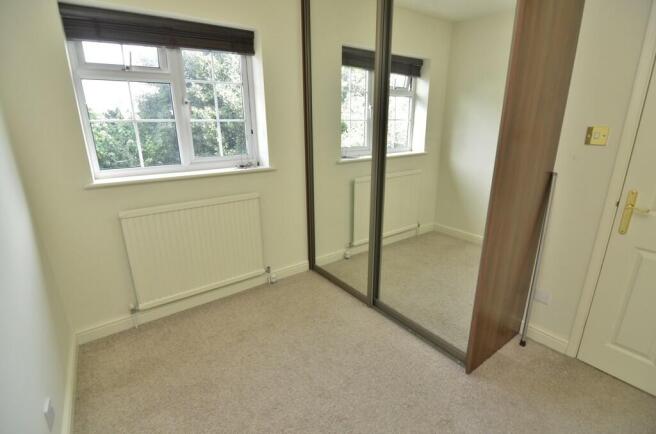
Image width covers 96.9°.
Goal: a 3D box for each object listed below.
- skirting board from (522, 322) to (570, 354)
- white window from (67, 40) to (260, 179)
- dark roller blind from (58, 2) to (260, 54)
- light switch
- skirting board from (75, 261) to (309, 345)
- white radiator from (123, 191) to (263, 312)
[{"bbox_3d":[1.406,0.792,1.896,0.018,0.102,0.255,-13,20,-35],"label":"skirting board"},{"bbox_3d":[-1.086,-0.835,2.132,1.168,1.000,0.068,-12,19,-33],"label":"white window"},{"bbox_3d":[-1.035,-1.223,1.953,1.134,0.184,0.061,-12,19,-33],"label":"dark roller blind"},{"bbox_3d":[1.406,-0.420,1.520,0.010,0.090,0.090,-13,20,-35],"label":"light switch"},{"bbox_3d":[-0.939,0.669,2.456,1.833,0.102,0.019,-12,19,-33],"label":"skirting board"},{"bbox_3d":[-0.976,0.235,2.261,0.941,0.714,0.071,-12,19,-33],"label":"white radiator"}]

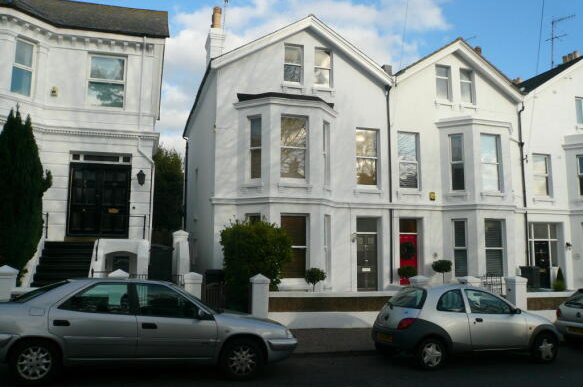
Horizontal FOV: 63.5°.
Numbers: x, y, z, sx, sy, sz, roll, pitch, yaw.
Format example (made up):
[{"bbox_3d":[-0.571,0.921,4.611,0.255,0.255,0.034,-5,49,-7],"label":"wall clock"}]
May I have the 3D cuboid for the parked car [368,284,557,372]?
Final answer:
[{"bbox_3d":[3.389,2.486,9.153,3.620,1.390,1.660,4,-8,-17],"label":"parked car"}]

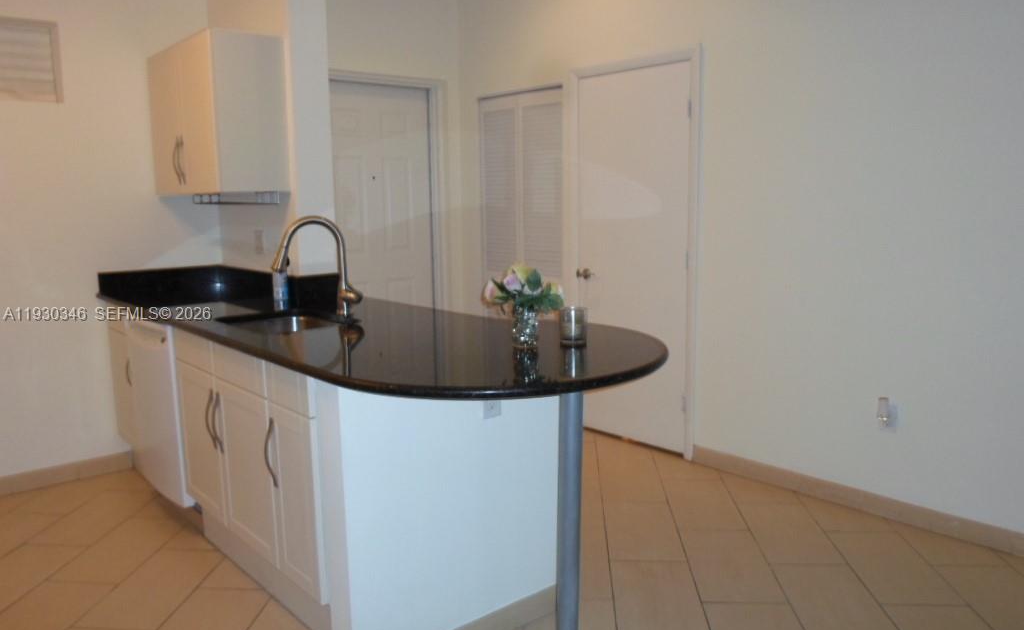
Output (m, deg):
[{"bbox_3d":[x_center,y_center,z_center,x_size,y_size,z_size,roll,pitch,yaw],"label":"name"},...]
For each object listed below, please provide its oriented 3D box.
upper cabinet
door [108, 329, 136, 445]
[{"bbox_3d":[-1.418,-0.917,3.536,0.322,0.676,0.863,-8,11,-41],"label":"upper cabinet"},{"bbox_3d":[-1.870,0.366,3.599,0.023,0.570,0.415,-8,11,-41],"label":"door"}]

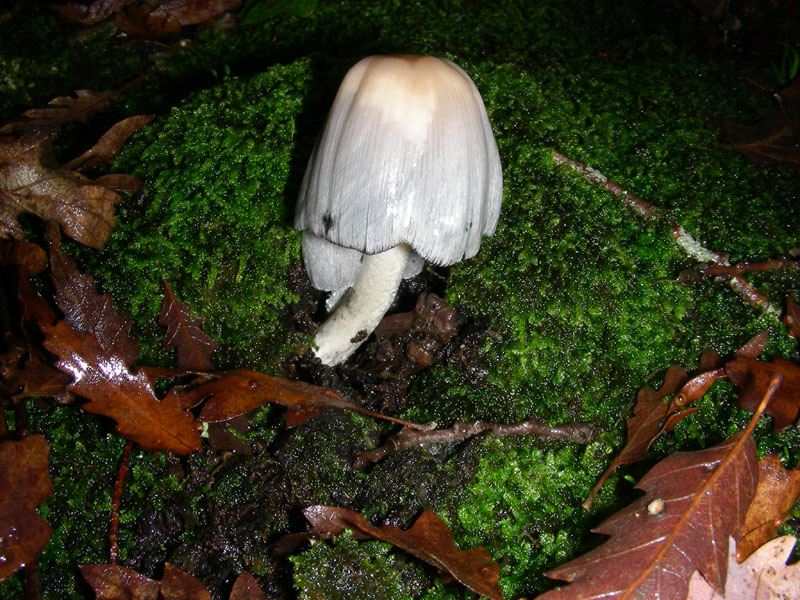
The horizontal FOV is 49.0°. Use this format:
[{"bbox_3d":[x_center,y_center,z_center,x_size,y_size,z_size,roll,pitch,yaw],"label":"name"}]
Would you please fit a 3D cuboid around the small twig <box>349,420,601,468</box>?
[{"bbox_3d":[0.024,0.043,0.270,0.075,0.009,0.014,-5,42,-4],"label":"small twig"}]

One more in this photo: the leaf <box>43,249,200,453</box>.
[{"bbox_3d":[-0.093,0.015,0.293,0.040,0.015,0.090,-27,57,-27],"label":"leaf"}]

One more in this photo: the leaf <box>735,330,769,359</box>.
[{"bbox_3d":[0.119,0.014,0.296,0.018,0.004,0.007,-28,49,-27],"label":"leaf"}]

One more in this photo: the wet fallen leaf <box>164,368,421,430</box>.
[{"bbox_3d":[-0.035,0.033,0.280,0.084,0.015,0.024,10,43,7],"label":"wet fallen leaf"}]

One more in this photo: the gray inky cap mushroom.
[{"bbox_3d":[0.000,-0.032,0.300,0.069,0.106,0.070,0,37,0],"label":"gray inky cap mushroom"}]

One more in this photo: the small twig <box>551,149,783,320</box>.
[{"bbox_3d":[0.098,-0.029,0.339,0.013,0.010,0.121,-24,49,-24],"label":"small twig"}]

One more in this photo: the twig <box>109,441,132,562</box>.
[{"bbox_3d":[-0.082,0.059,0.258,0.005,0.004,0.043,-5,42,-6],"label":"twig"}]

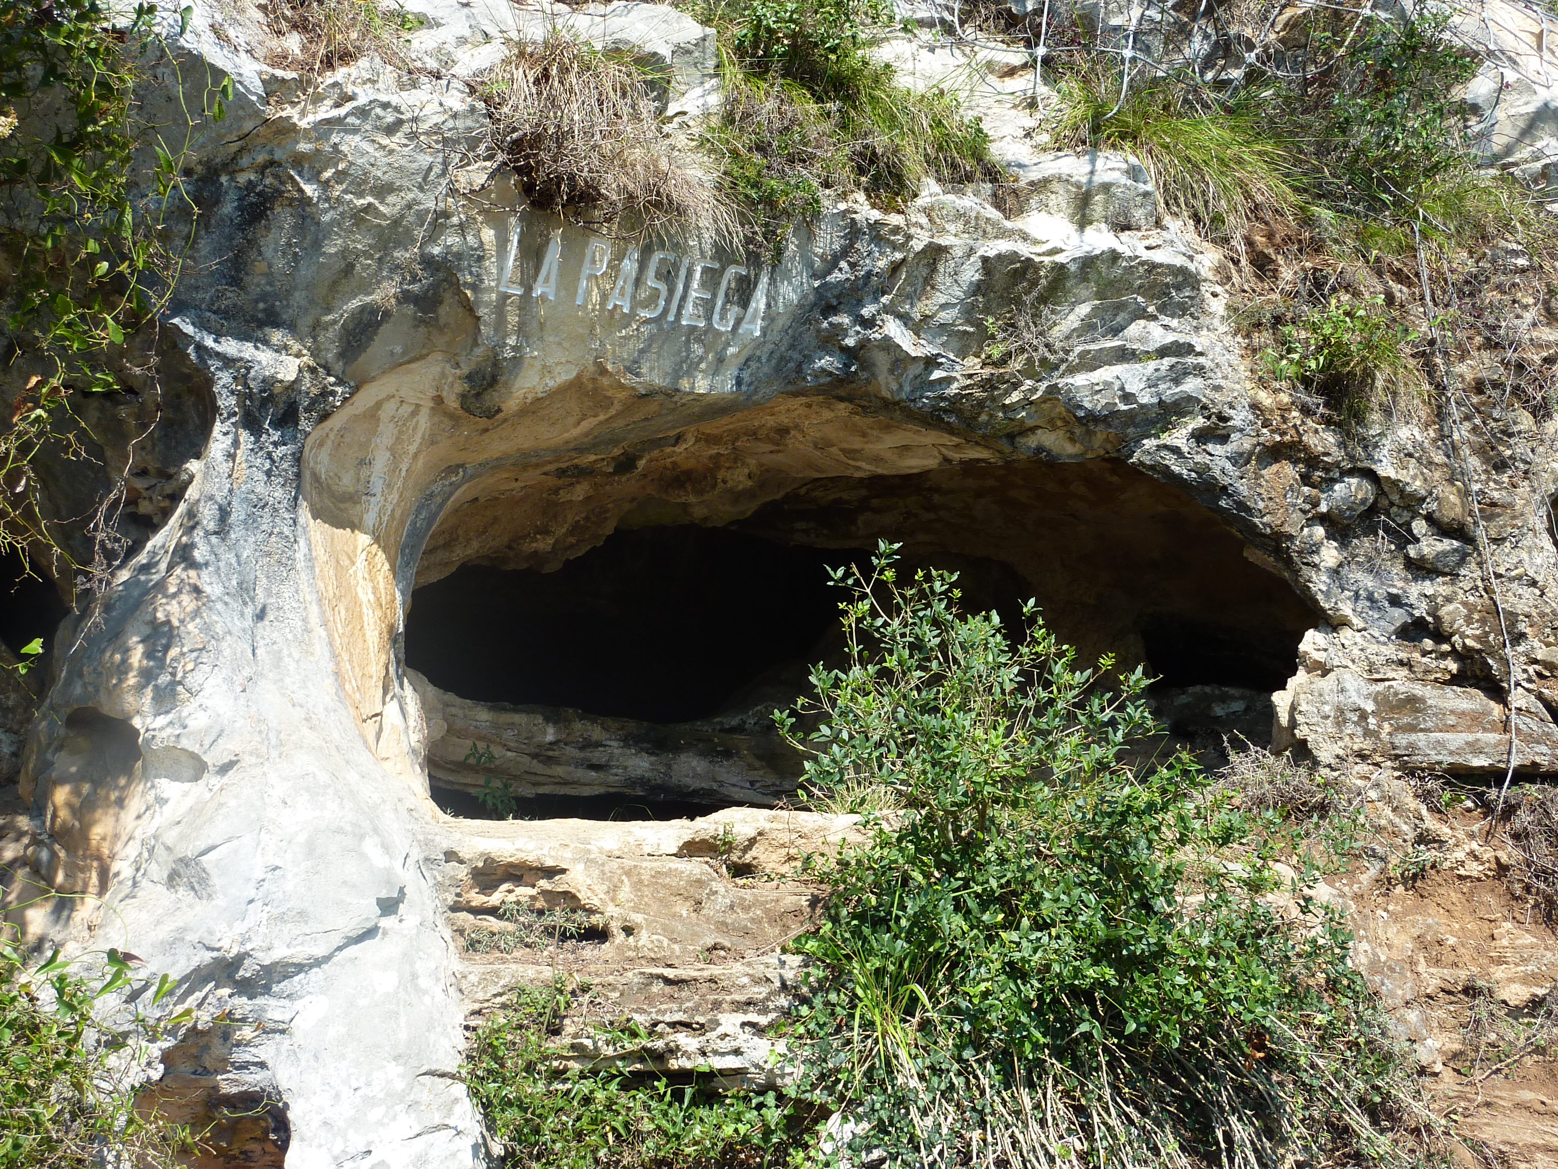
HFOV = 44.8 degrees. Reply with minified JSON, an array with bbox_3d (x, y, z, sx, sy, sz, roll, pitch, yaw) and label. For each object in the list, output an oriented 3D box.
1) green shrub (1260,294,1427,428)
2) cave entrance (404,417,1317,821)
[{"bbox_3d":[1.761,-0.697,5.900,0.500,0.420,0.400,-1,-7,6],"label":"green shrub"},{"bbox_3d":[0.244,0.105,5.700,2.700,1.200,1.000,1,-7,-5],"label":"cave entrance"}]

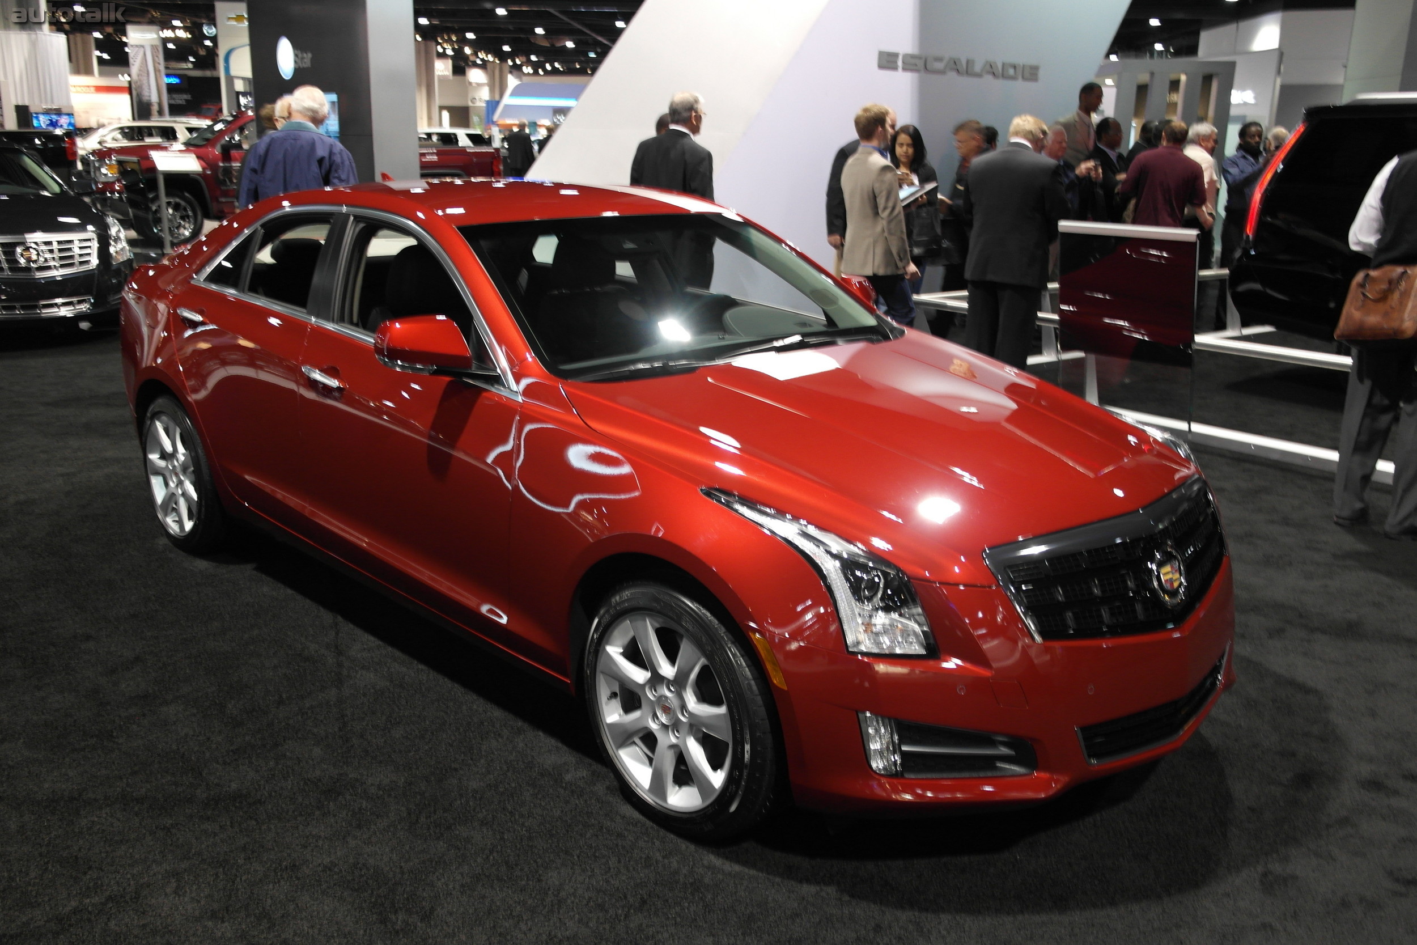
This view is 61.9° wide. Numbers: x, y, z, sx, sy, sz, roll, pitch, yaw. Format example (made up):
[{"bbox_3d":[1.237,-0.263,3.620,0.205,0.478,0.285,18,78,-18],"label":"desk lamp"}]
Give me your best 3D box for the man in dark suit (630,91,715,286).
[{"bbox_3d":[-0.211,-1.245,6.920,0.520,1.850,0.340,9,17,27],"label":"man in dark suit"}]

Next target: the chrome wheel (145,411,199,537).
[{"bbox_3d":[-2.037,-0.005,4.682,0.485,0.485,0.180,16,21,42],"label":"chrome wheel"}]

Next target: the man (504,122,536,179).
[{"bbox_3d":[-3.167,-4.921,19.931,0.520,1.840,0.340,1,16,-3],"label":"man"}]

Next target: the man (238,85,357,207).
[{"bbox_3d":[-2.159,-1.145,6.443,0.580,1.820,0.360,0,16,-6],"label":"man"}]

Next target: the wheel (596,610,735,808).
[{"bbox_3d":[-0.050,0.543,2.822,0.485,0.485,0.180,16,21,42],"label":"wheel"}]

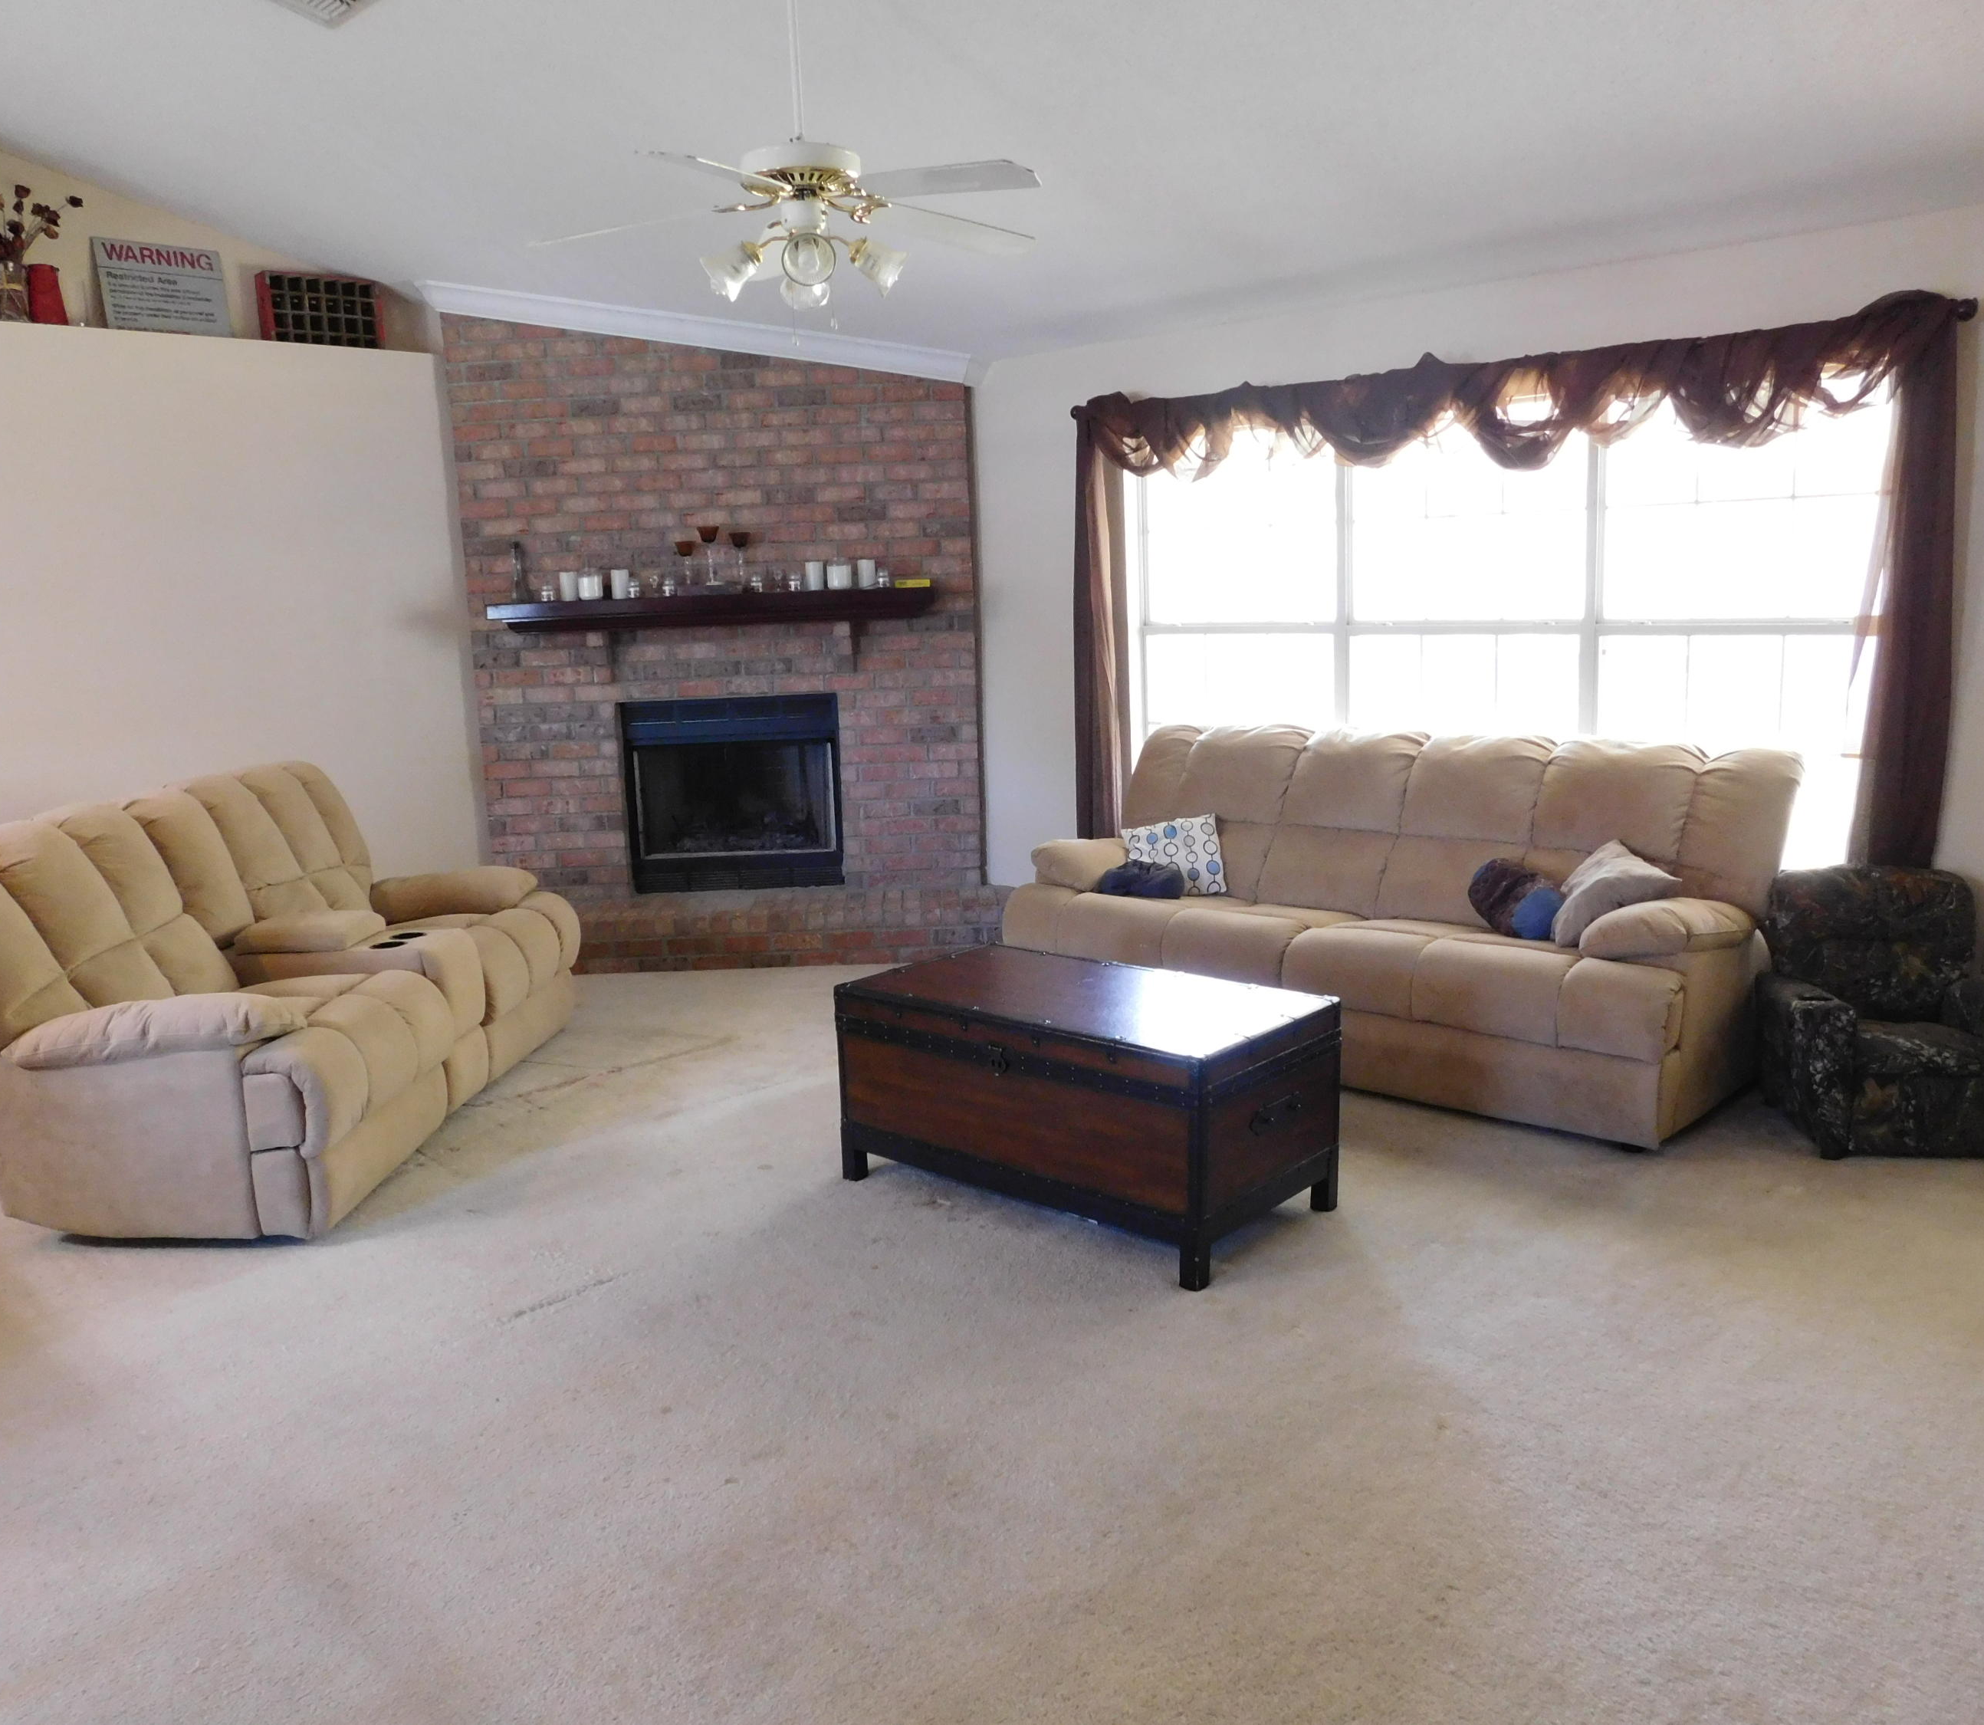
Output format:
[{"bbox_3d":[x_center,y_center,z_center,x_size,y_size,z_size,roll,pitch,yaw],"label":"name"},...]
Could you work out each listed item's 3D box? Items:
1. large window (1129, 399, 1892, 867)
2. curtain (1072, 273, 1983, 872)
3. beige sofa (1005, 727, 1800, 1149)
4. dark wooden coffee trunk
[{"bbox_3d":[1.569,-0.795,5.459,2.707,1.449,0.120,7,14,42],"label":"large window"},{"bbox_3d":[1.488,-0.606,5.396,3.039,2.113,0.170,7,14,42],"label":"curtain"},{"bbox_3d":[1.210,0.108,5.192,2.304,1.006,0.956,7,14,42],"label":"beige sofa"},{"bbox_3d":[0.229,0.593,4.080,1.139,0.533,0.608,7,14,41],"label":"dark wooden coffee trunk"}]

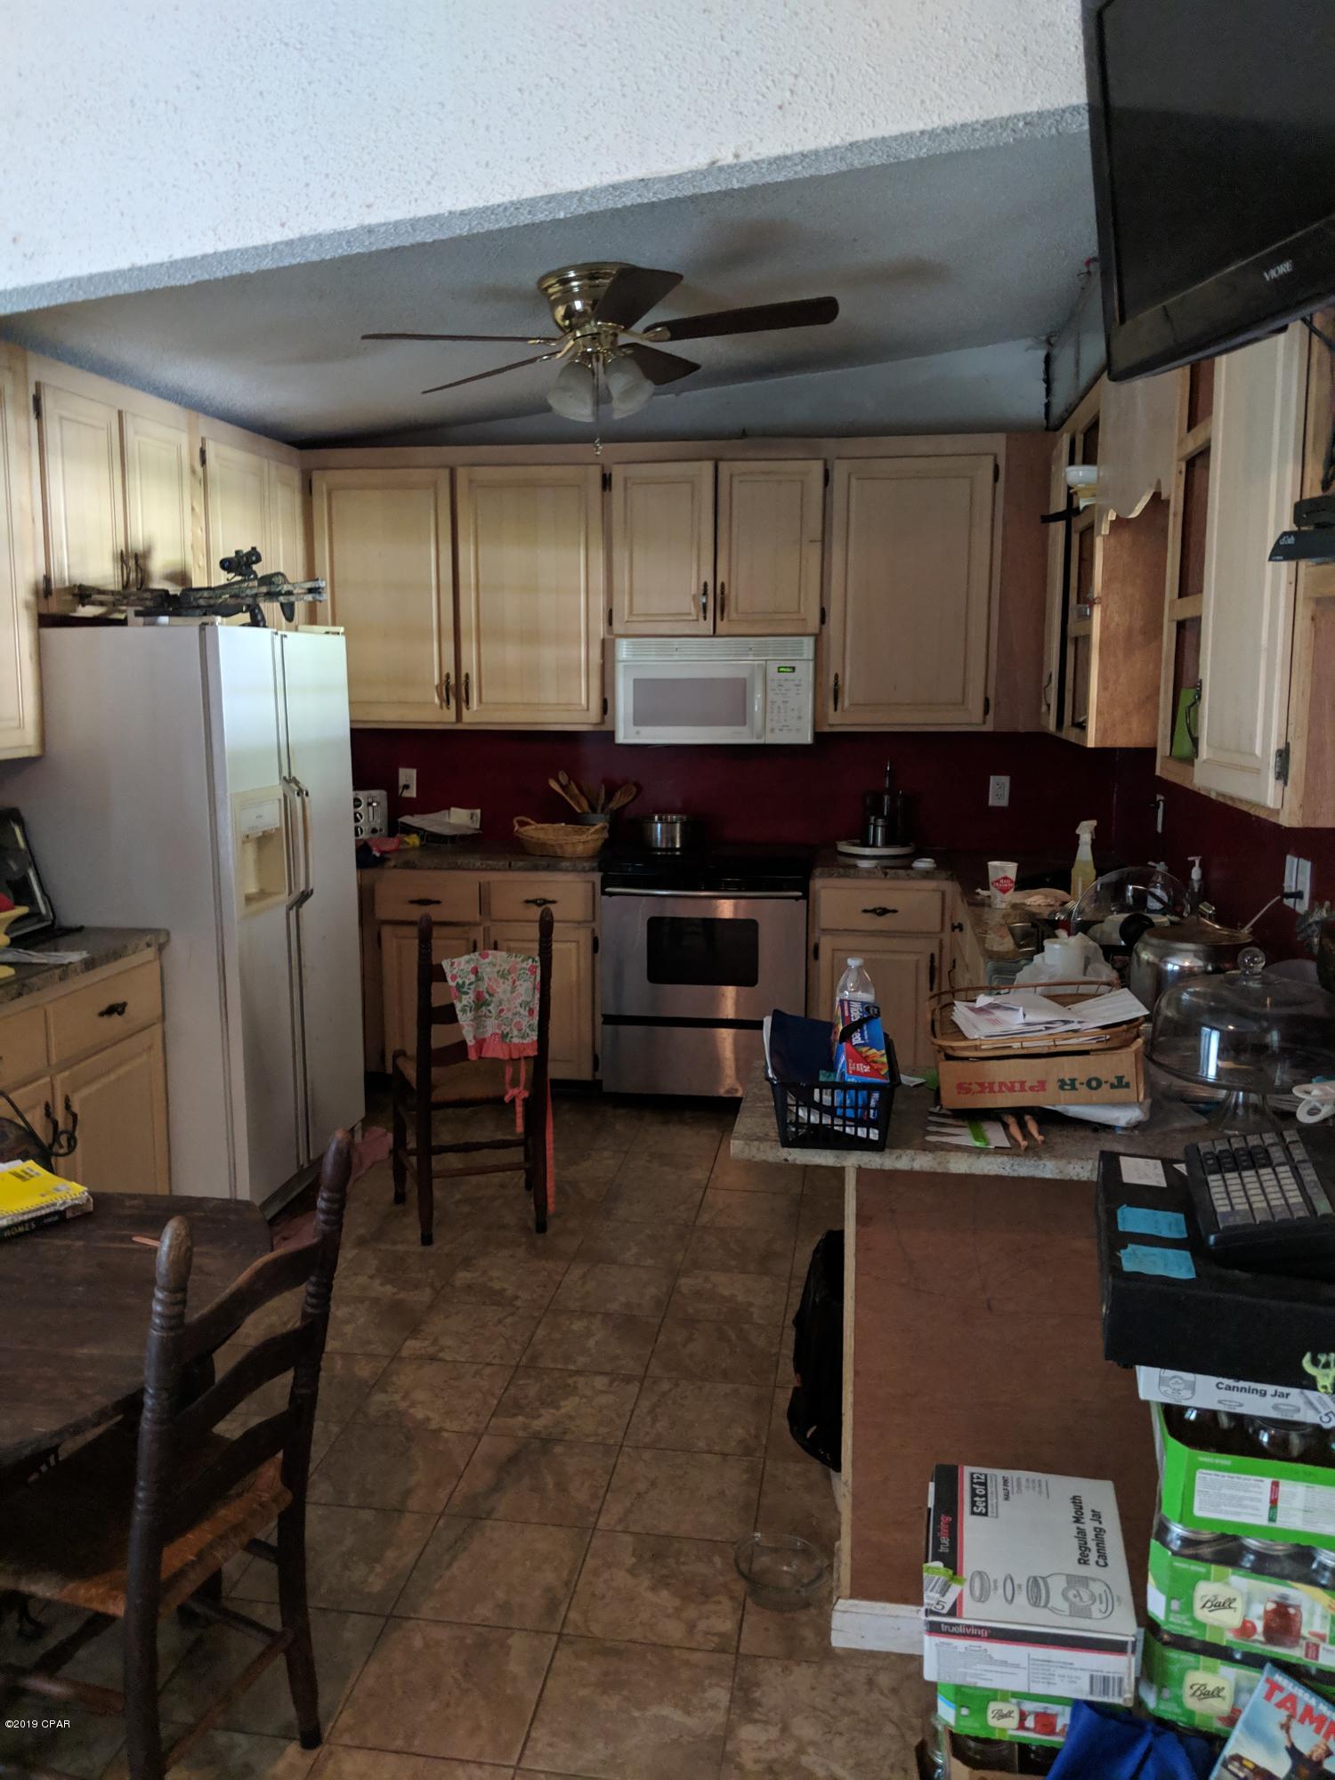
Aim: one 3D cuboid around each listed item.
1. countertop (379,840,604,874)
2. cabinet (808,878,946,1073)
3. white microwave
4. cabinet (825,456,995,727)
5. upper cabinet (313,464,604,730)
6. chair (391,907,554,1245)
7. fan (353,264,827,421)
[{"bbox_3d":[-0.631,-0.139,5.428,0.890,0.040,0.645,1,10,9],"label":"countertop"},{"bbox_3d":[0.809,0.354,5.395,0.495,0.880,0.610,1,9,8],"label":"cabinet"},{"bbox_3d":[0.204,-0.782,5.443,0.757,0.400,0.400,1,9,8],"label":"white microwave"},{"bbox_3d":[0.905,-1.098,5.191,0.590,0.975,0.325,1,10,9],"label":"cabinet"},{"bbox_3d":[-0.771,-1.135,5.444,1.140,0.983,0.325,1,10,9],"label":"upper cabinet"},{"bbox_3d":[-0.572,0.505,4.083,0.450,0.965,0.430,-3,9,-17],"label":"chair"},{"bbox_3d":[-0.178,-1.458,3.751,1.280,0.390,1.280,1,10,9],"label":"fan"}]

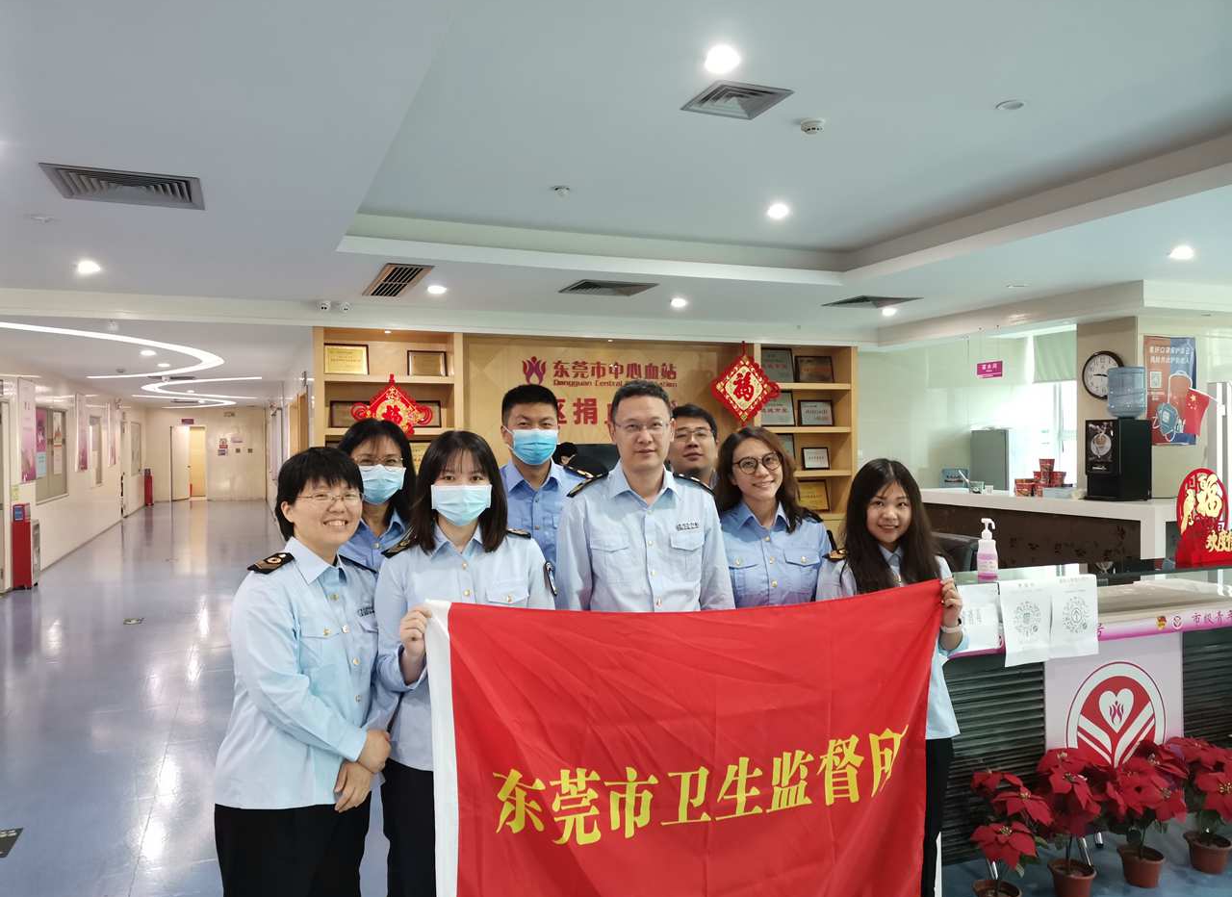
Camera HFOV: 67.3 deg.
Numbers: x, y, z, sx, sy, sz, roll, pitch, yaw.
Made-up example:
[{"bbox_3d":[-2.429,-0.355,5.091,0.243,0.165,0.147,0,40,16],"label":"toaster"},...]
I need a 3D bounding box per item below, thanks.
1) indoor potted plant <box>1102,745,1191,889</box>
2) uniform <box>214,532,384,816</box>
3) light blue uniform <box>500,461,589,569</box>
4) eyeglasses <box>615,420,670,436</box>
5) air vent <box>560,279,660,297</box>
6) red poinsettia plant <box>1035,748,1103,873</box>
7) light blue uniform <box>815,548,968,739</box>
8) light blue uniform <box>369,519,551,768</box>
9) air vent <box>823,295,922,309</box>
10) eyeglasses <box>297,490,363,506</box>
[{"bbox_3d":[1.866,1.281,3.264,0.297,0.495,0.297,0,1,0],"label":"indoor potted plant"},{"bbox_3d":[-0.754,0.537,2.220,0.440,0.640,0.330,-1,1,-43],"label":"uniform"},{"bbox_3d":[-0.239,0.387,2.853,0.480,0.700,0.270,0,1,-6],"label":"light blue uniform"},{"bbox_3d":[0.069,-0.056,2.440,0.140,0.040,0.135,0,1,0],"label":"eyeglasses"},{"bbox_3d":[-0.064,-1.222,7.081,0.591,0.050,0.591,-1,1,-22],"label":"air vent"},{"bbox_3d":[1.601,1.259,3.255,0.240,0.410,0.240,-1,1,-22],"label":"red poinsettia plant"},{"bbox_3d":[0.751,0.525,2.530,0.410,0.560,0.310,0,1,3],"label":"light blue uniform"},{"bbox_3d":[-0.346,0.449,2.110,0.430,0.580,0.280,0,1,-8],"label":"light blue uniform"},{"bbox_3d":[2.169,-1.242,7.867,0.590,0.050,0.600,-1,1,-22],"label":"air vent"},{"bbox_3d":[-0.630,0.112,2.020,0.135,0.038,0.135,-1,1,-34],"label":"eyeglasses"}]

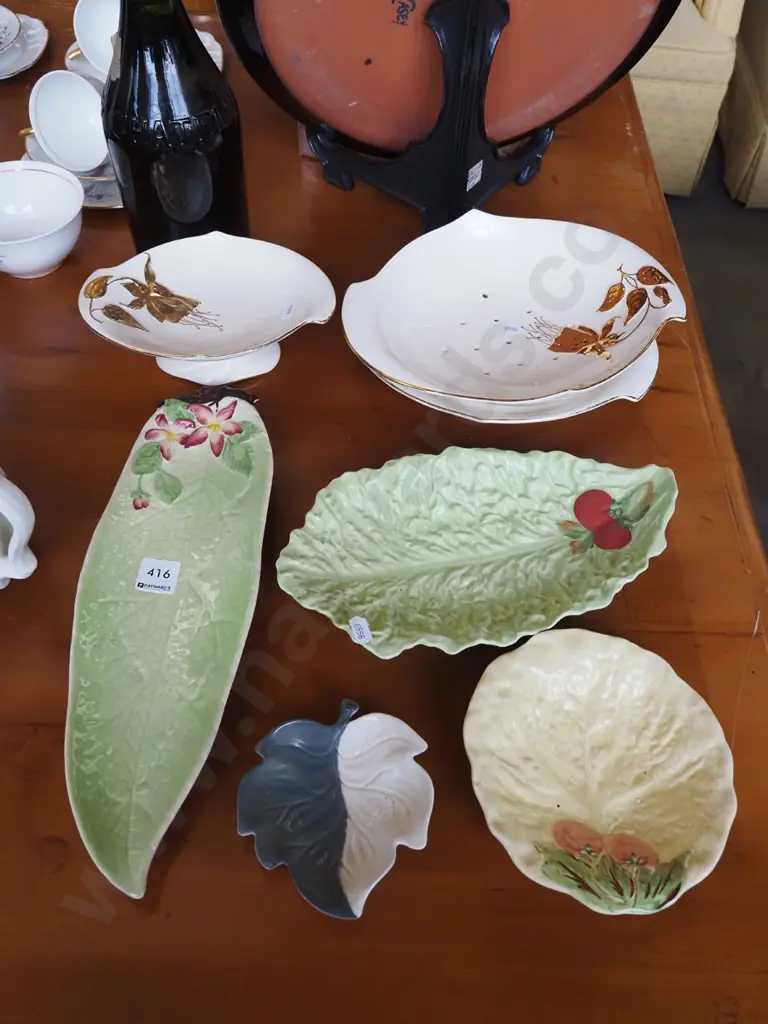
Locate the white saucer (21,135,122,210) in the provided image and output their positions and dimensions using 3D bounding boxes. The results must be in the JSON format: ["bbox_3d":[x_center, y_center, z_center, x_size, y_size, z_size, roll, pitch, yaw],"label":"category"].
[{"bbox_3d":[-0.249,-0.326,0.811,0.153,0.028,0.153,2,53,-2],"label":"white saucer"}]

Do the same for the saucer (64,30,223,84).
[{"bbox_3d":[-0.245,-0.462,0.921,0.159,0.023,0.159,2,53,-2],"label":"saucer"}]

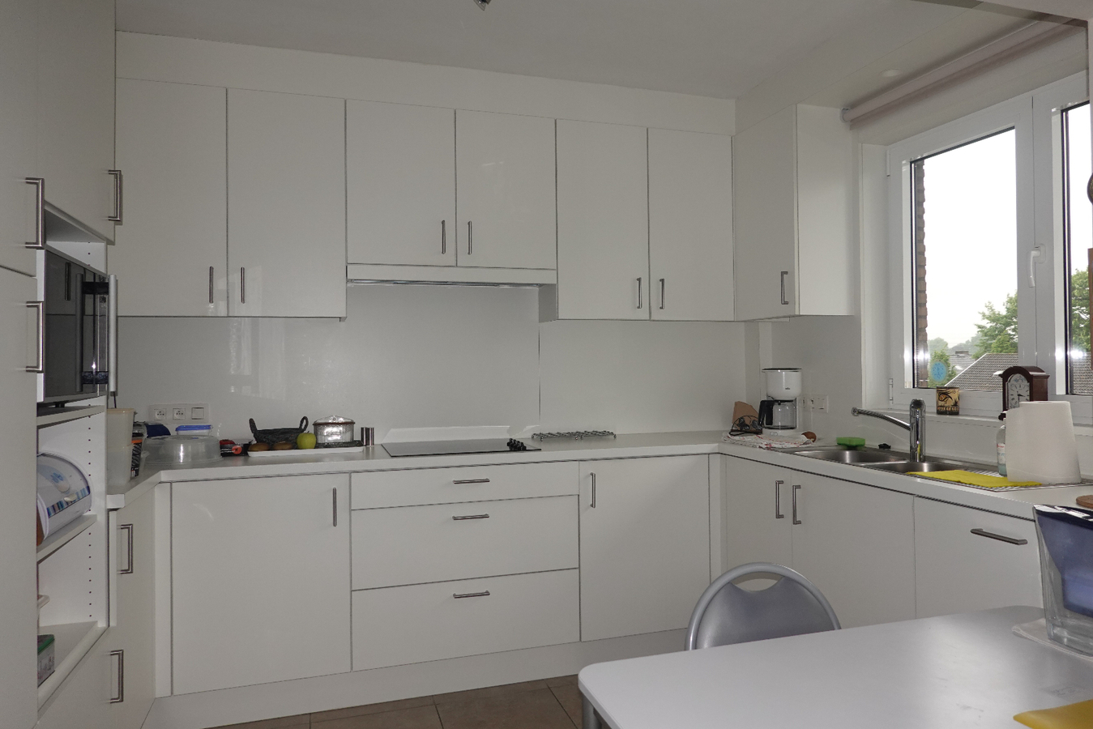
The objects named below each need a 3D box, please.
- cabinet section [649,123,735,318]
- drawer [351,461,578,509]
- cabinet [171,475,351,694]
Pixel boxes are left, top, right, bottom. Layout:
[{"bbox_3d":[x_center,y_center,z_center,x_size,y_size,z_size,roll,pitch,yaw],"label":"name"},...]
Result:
[{"bbox_3d":[0.645,-0.649,3.588,0.450,0.894,0.300,-1,0,-17],"label":"cabinet section"},{"bbox_3d":[-0.366,0.468,3.064,0.900,0.140,0.470,-1,0,-17],"label":"drawer"},{"bbox_3d":[-1.091,0.775,2.877,0.602,0.741,0.550,-1,0,-17],"label":"cabinet"}]

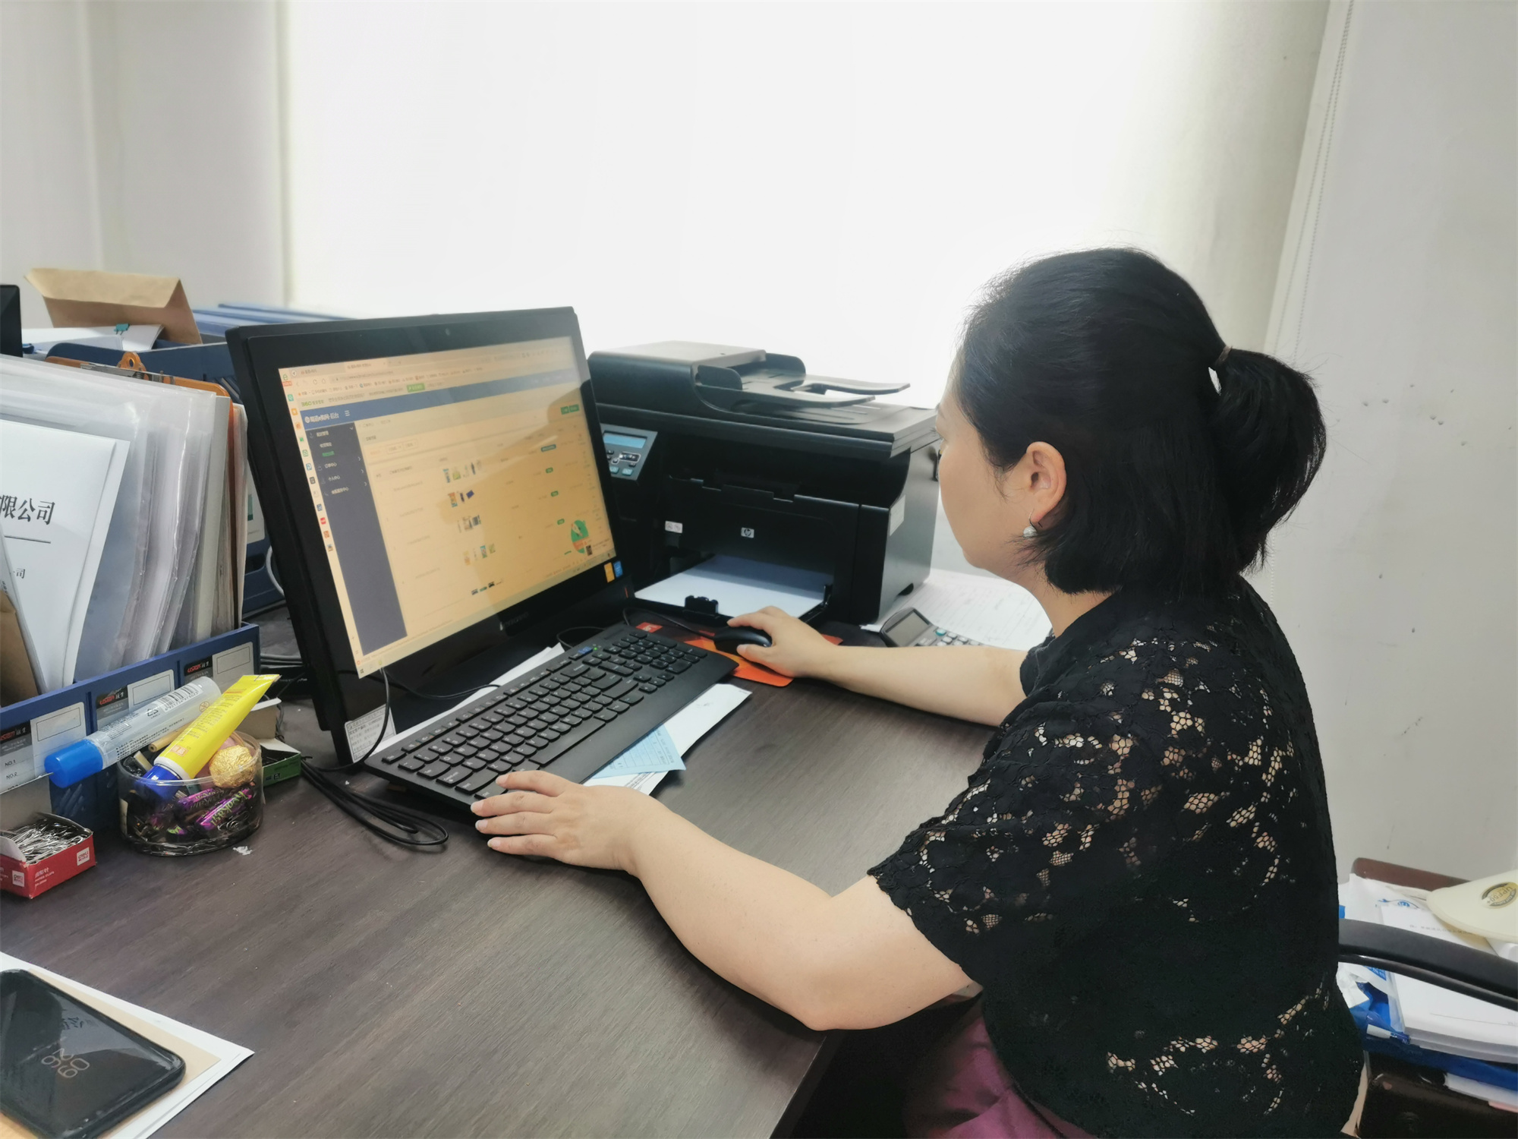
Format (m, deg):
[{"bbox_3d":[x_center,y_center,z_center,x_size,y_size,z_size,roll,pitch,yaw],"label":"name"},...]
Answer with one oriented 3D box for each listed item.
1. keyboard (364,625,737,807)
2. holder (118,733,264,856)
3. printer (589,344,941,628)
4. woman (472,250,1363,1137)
[{"bbox_3d":[-0.172,0.137,1.147,0.155,0.031,0.430,10,17,21],"label":"keyboard"},{"bbox_3d":[-0.435,0.169,0.912,0.100,0.060,0.100,4,16,0],"label":"holder"},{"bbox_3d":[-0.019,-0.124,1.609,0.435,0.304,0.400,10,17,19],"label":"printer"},{"bbox_3d":[0.142,0.344,1.037,0.680,1.220,0.600,10,17,21],"label":"woman"}]

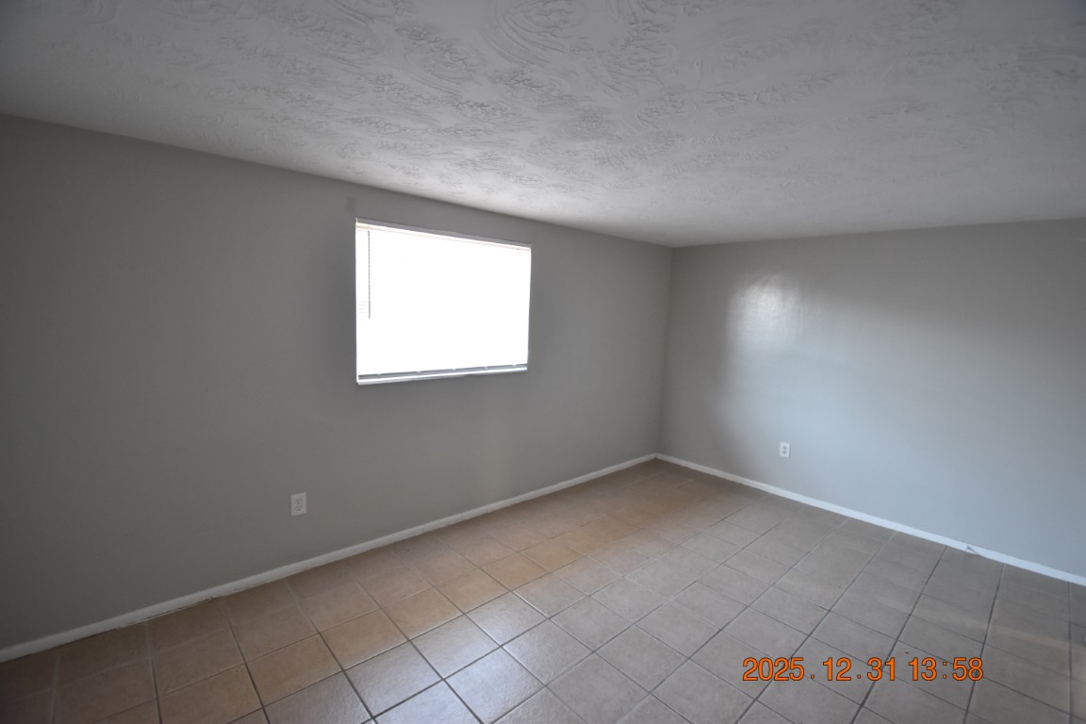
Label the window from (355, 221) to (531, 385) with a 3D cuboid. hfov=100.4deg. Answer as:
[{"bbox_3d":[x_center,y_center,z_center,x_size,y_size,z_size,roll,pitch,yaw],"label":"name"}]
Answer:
[{"bbox_3d":[-0.649,-0.401,3.234,1.360,1.000,0.100,-3,8,-41],"label":"window"}]

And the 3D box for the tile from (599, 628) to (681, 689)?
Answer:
[{"bbox_3d":[0.456,1.375,2.114,0.303,0.010,0.303,-2,7,-42],"label":"tile"}]

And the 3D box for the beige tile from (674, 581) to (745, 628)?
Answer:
[{"bbox_3d":[0.939,1.365,2.555,0.306,0.010,0.306,-2,7,-42],"label":"beige tile"}]

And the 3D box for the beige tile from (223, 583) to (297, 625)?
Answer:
[{"bbox_3d":[-1.517,1.293,2.437,0.306,0.010,0.306,-2,7,-42],"label":"beige tile"}]

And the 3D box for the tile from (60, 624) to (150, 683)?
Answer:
[{"bbox_3d":[-1.976,1.310,2.045,0.306,0.010,0.306,-2,7,-42],"label":"tile"}]

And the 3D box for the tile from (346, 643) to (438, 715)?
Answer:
[{"bbox_3d":[-0.644,1.345,1.939,0.303,0.010,0.303,-2,7,-42],"label":"tile"}]

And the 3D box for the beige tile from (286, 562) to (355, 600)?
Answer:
[{"bbox_3d":[-1.293,1.282,2.657,0.306,0.010,0.306,-2,7,-42],"label":"beige tile"}]

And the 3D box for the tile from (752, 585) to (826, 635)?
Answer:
[{"bbox_3d":[1.373,1.382,2.536,0.306,0.010,0.306,-2,7,-42],"label":"tile"}]

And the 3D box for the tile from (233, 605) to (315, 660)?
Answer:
[{"bbox_3d":[-1.313,1.318,2.217,0.306,0.010,0.306,-2,7,-42],"label":"tile"}]

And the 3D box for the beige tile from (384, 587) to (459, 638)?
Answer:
[{"bbox_3d":[-0.631,1.308,2.375,0.303,0.010,0.303,-2,7,-42],"label":"beige tile"}]

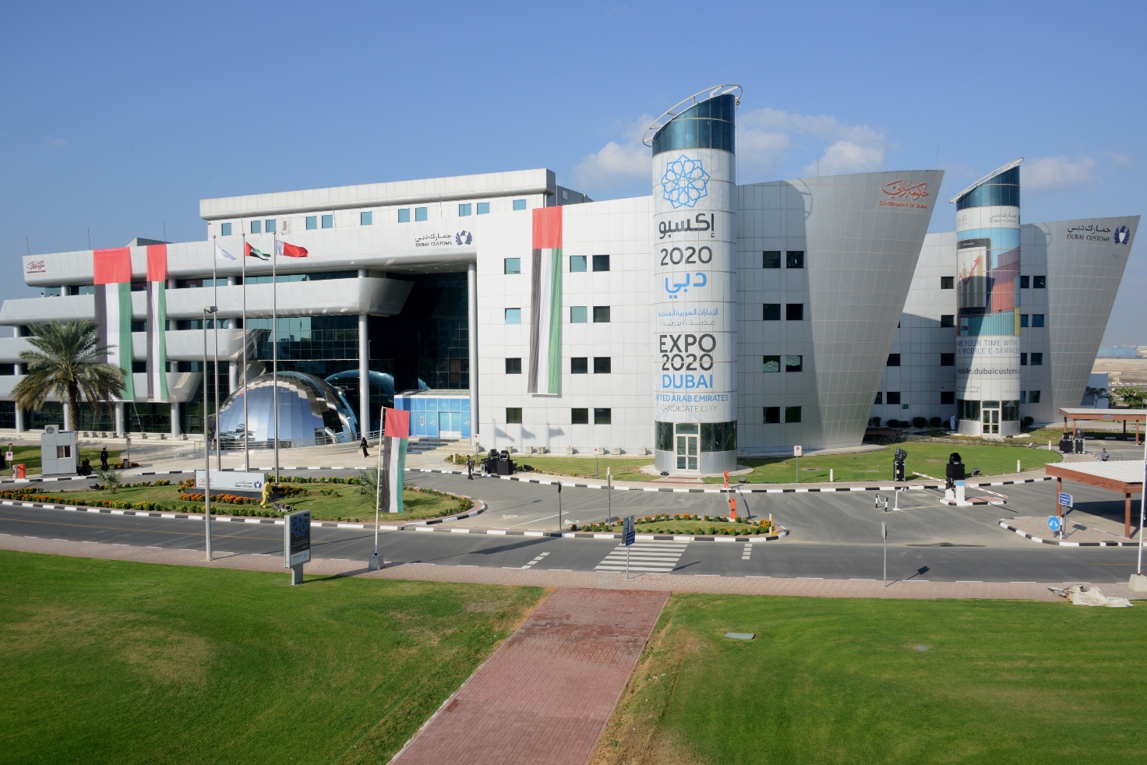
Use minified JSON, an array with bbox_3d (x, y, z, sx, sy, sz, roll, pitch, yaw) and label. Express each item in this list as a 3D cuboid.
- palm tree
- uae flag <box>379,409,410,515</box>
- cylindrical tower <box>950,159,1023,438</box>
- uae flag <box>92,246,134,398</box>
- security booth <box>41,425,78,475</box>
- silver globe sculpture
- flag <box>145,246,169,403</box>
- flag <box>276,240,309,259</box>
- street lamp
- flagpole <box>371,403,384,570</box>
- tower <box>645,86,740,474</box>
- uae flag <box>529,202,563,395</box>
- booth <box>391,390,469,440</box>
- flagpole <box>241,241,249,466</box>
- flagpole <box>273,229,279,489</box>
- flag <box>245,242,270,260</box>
[{"bbox_3d":[-40.113,0.885,70.942,9.000,11.656,8.800,0,2,20],"label":"palm tree"},{"bbox_3d":[-6.965,3.103,35.115,1.080,4.150,0.220,0,1,8],"label":"uae flag"},{"bbox_3d":[43.329,-8.925,93.178,6.900,28.384,6.900,0,2,24],"label":"cylindrical tower"},{"bbox_3d":[-48.480,-6.036,94.114,5.500,16.002,0.400,0,2,24],"label":"uae flag"},{"bbox_3d":[-37.430,4.857,65.171,2.150,3.574,2.150,-1,2,-25],"label":"security booth"},{"bbox_3d":[-27.829,2.182,86.288,13.726,6.522,12.600,0,2,20],"label":"silver globe sculpture"},{"bbox_3d":[-42.031,-5.947,89.999,2.550,15.795,0.250,0,2,22],"label":"flag"},{"bbox_3d":[-17.852,-8.470,56.700,1.950,1.163,0.350,-1,2,-11],"label":"flag"},{"bbox_3d":[-15.091,2.103,37.133,0.320,10.422,0.780,0,2,16],"label":"street lamp"},{"bbox_3d":[-7.738,4.082,35.136,0.520,6.408,0.480,0,2,14],"label":"flagpole"},{"bbox_3d":[9.138,-7.787,66.966,6.900,28.503,6.900,0,2,19],"label":"tower"},{"bbox_3d":[-2.311,-6.864,75.255,2.700,15.719,0.450,0,2,13],"label":"uae flag"},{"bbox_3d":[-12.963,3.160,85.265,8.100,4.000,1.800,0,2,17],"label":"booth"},{"bbox_3d":[-20.849,-1.411,56.803,0.190,15.939,0.190,-1,2,0],"label":"flagpole"},{"bbox_3d":[-18.850,-1.445,56.502,0.190,15.939,0.190,-1,2,0],"label":"flagpole"},{"bbox_3d":[-20.115,-8.371,56.900,1.550,1.139,0.300,-1,2,-11],"label":"flag"}]

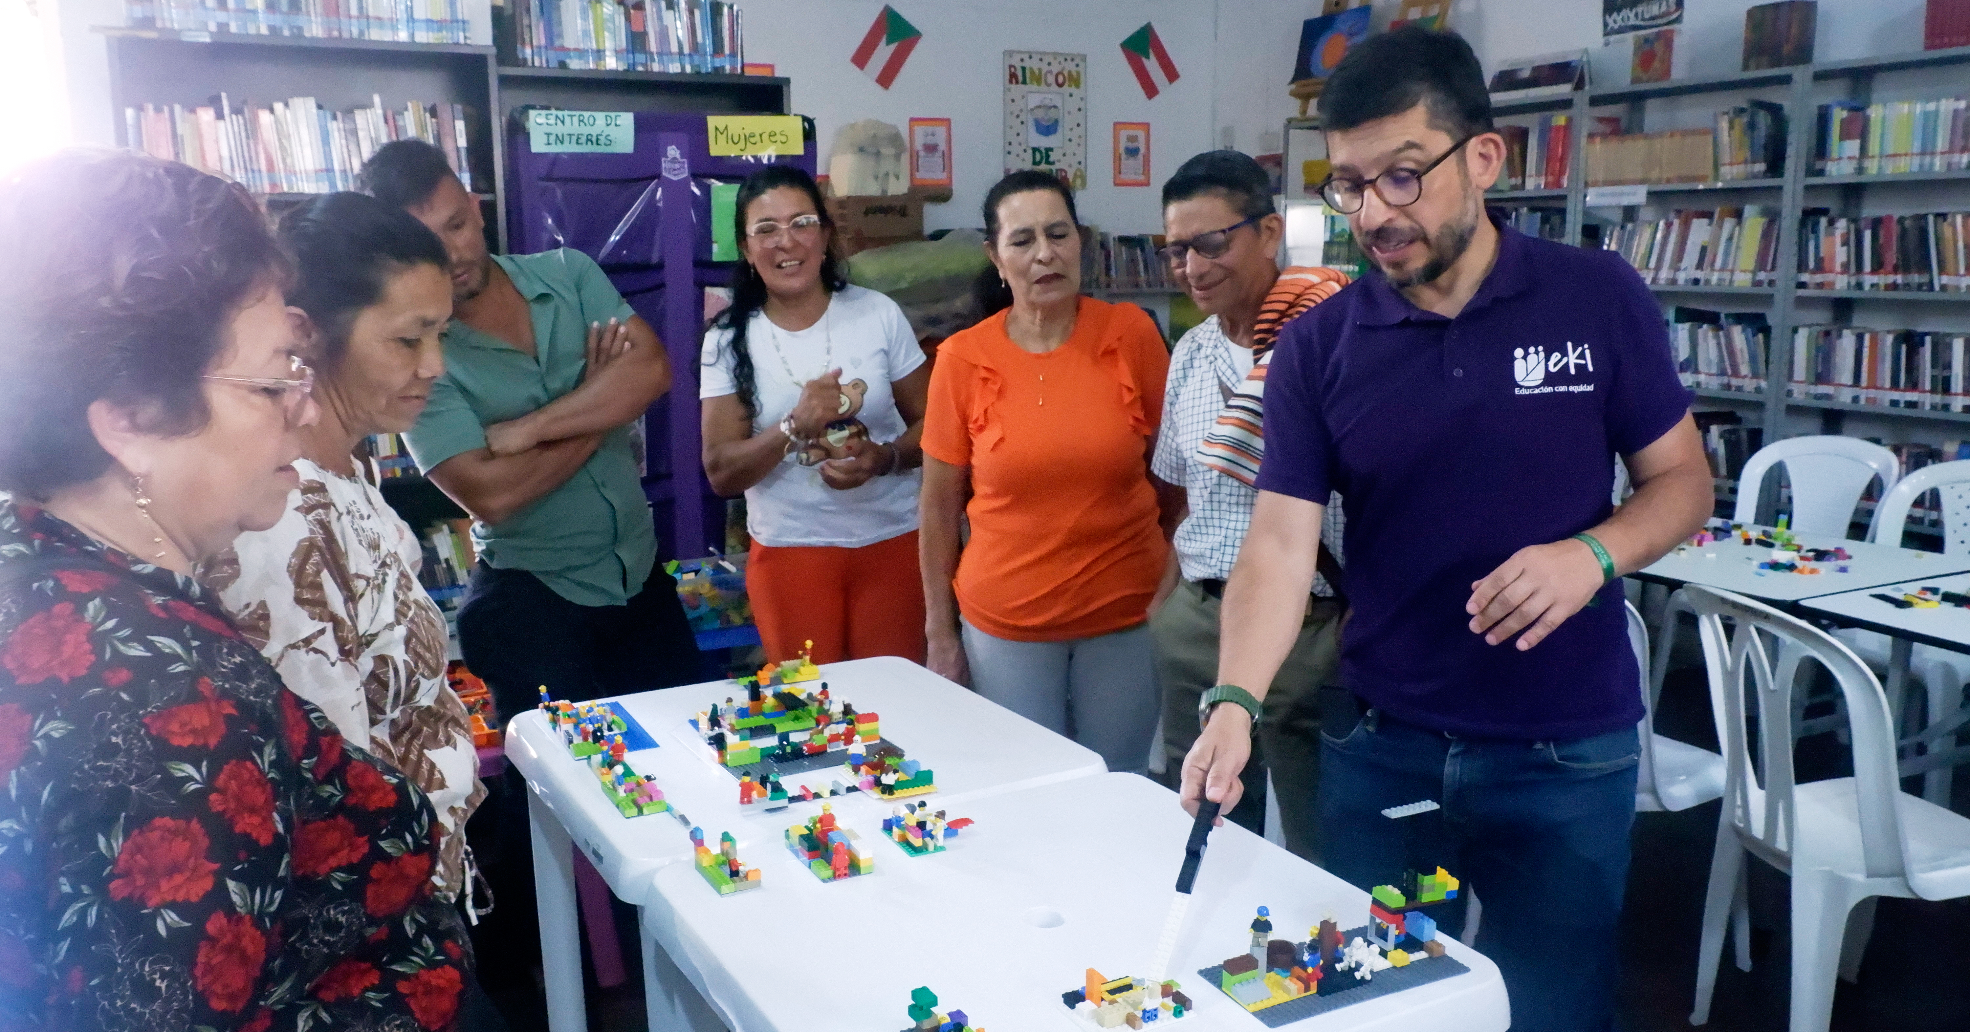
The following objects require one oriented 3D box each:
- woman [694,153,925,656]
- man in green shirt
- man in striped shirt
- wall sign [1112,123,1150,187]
[{"bbox_3d":[-0.329,0.134,2.815,0.450,1.620,0.340,-2,11,-8],"label":"woman"},{"bbox_3d":[-0.790,0.170,2.577,0.560,1.650,0.380,-3,11,-11],"label":"man in green shirt"},{"bbox_3d":[0.476,0.192,2.462,0.460,1.620,0.310,5,12,26],"label":"man in striped shirt"},{"bbox_3d":[0.814,-2.000,7.815,0.250,0.350,0.012,-6,12,-27],"label":"wall sign"}]

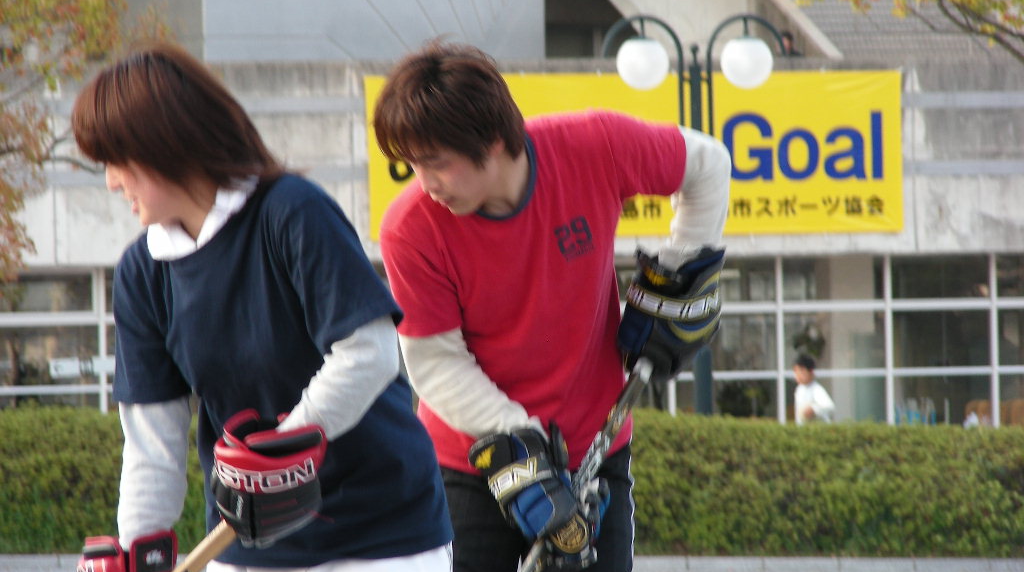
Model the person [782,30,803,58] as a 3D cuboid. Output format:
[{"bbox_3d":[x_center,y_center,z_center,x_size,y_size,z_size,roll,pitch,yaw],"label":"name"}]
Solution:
[{"bbox_3d":[3.235,-2.121,78.984,0.470,1.680,0.320,-2,-1,34],"label":"person"}]

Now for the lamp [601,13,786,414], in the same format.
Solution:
[{"bbox_3d":[1.500,-0.032,54.000,1.470,4.280,0.420,-1,-1,-10],"label":"lamp"}]

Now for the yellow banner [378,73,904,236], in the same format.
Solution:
[{"bbox_3d":[1.341,-1.408,73.000,6.070,1.770,0.050,-1,-1,-18],"label":"yellow banner"}]

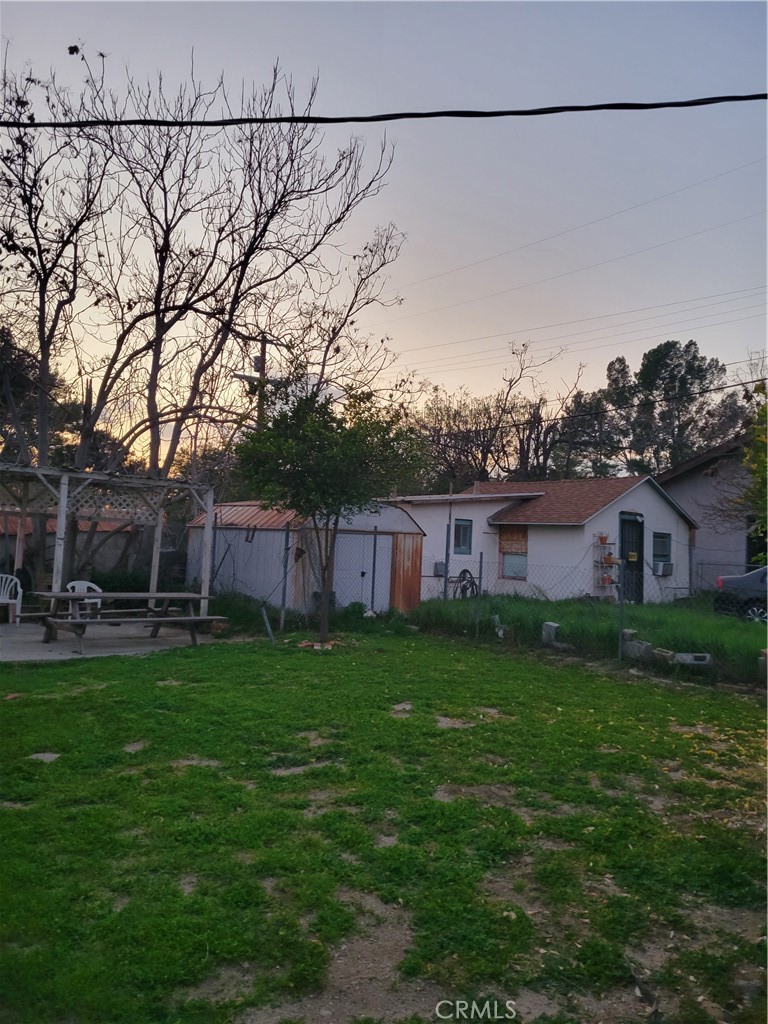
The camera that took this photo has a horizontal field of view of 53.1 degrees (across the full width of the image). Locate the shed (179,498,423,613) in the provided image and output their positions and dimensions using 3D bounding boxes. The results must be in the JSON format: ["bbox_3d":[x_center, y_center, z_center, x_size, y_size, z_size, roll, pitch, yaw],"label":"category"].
[{"bbox_3d":[-1.704,0.898,15.995,3.120,2.170,4.050,6,-5,-42],"label":"shed"}]

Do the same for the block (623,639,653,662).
[{"bbox_3d":[3.339,1.841,10.150,0.190,0.190,0.390,4,-4,-26],"label":"block"}]

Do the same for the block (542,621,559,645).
[{"bbox_3d":[2.545,1.883,11.700,0.190,0.360,0.190,0,-4,35],"label":"block"}]

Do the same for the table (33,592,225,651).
[{"bbox_3d":[-3.797,1.566,11.221,2.480,0.740,1.540,6,-5,-44],"label":"table"}]

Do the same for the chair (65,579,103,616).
[{"bbox_3d":[-5.462,1.640,13.999,0.580,0.780,0.570,4,-4,-30],"label":"chair"}]

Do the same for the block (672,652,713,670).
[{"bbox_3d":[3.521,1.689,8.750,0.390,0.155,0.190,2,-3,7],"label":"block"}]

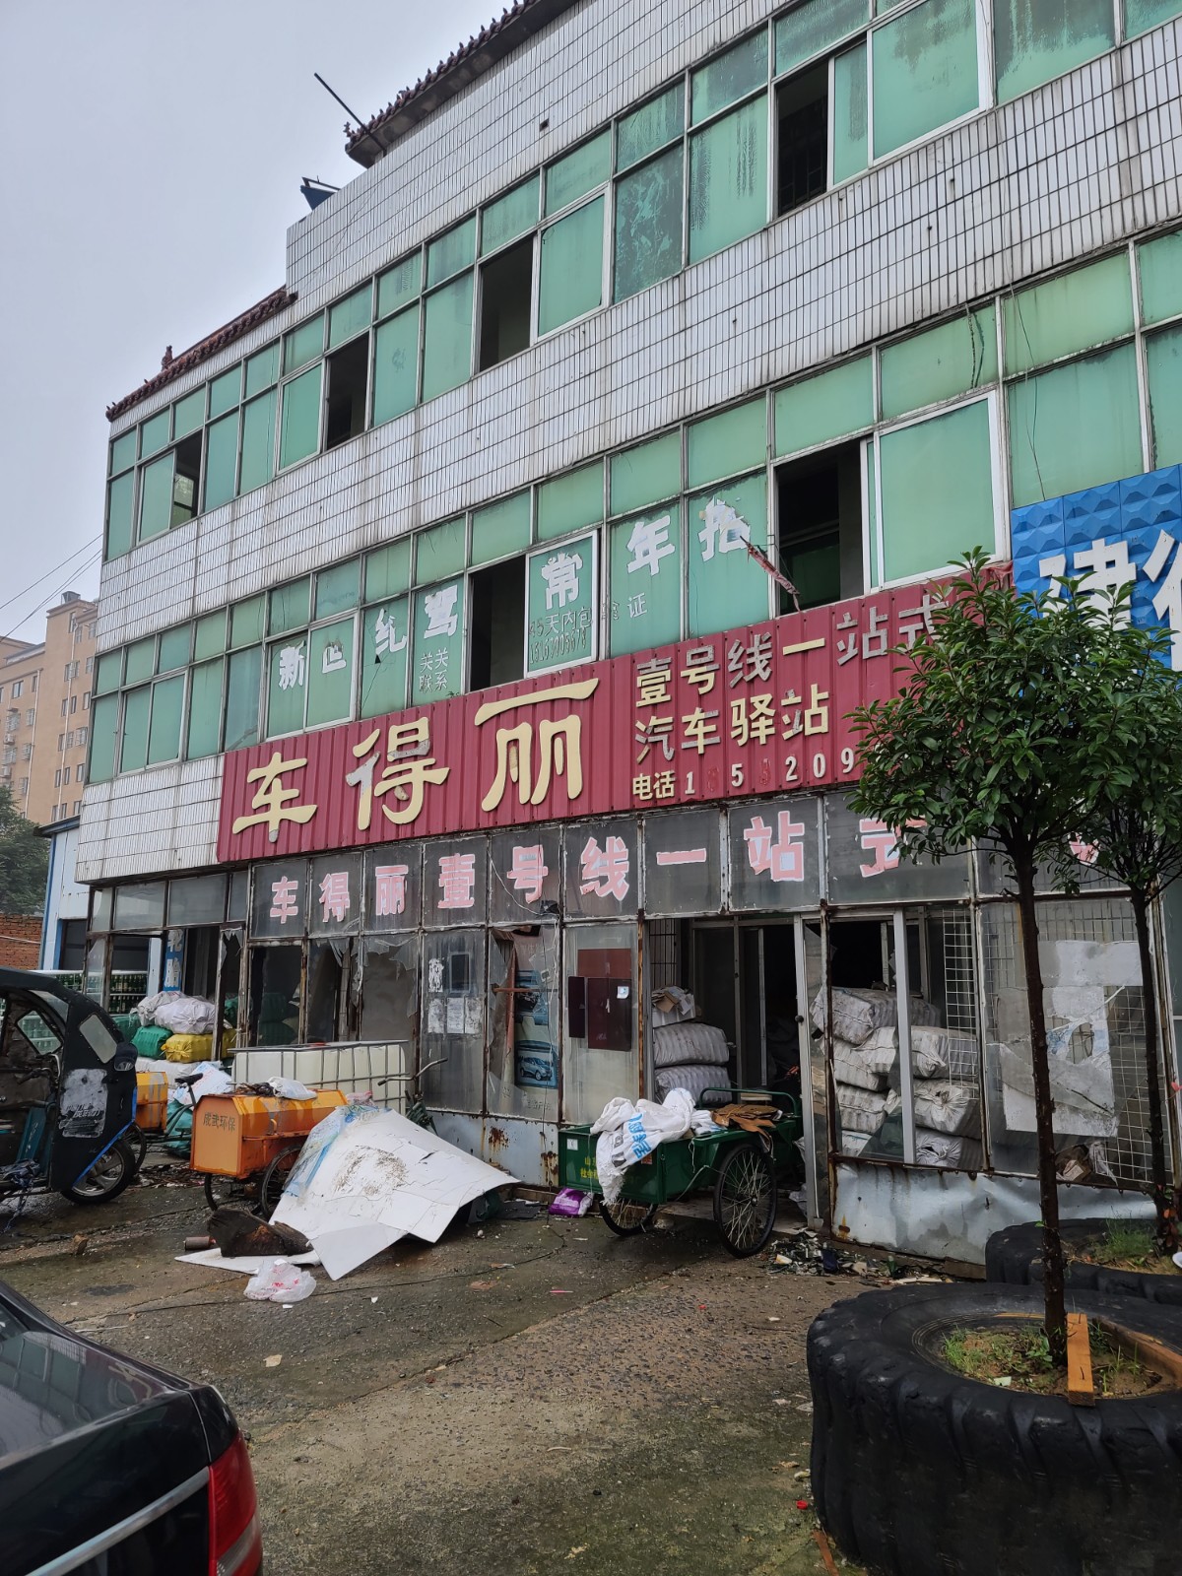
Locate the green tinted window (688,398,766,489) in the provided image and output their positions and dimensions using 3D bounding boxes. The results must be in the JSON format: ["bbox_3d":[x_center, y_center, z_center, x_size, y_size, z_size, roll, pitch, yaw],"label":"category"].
[{"bbox_3d":[1.005,-2.528,8.393,0.697,0.480,0.080,-8,-14,41],"label":"green tinted window"}]

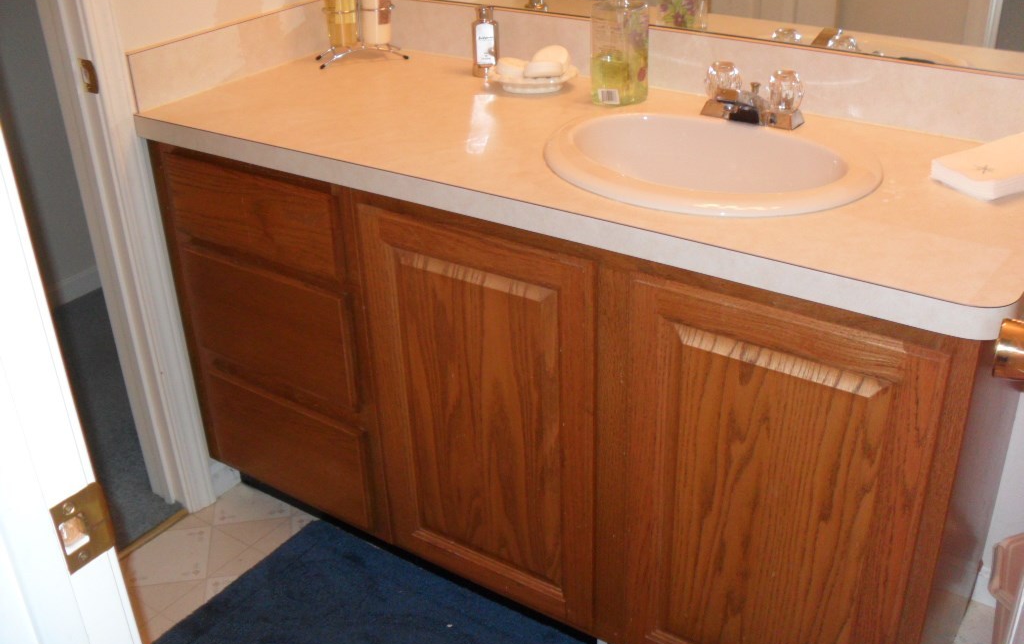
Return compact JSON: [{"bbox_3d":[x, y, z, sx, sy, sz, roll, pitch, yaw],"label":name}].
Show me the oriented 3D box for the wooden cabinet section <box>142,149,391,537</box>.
[{"bbox_3d":[-0.281,-0.074,2.019,0.474,0.690,0.530,17,34,30],"label":"wooden cabinet section"}]

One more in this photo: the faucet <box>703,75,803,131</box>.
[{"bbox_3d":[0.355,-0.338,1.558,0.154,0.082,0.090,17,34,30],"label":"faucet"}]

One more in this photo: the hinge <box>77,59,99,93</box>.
[{"bbox_3d":[-0.687,-0.401,1.681,0.036,0.057,0.006,17,34,30],"label":"hinge"}]

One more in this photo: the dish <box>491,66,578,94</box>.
[{"bbox_3d":[0.042,-0.430,1.811,0.148,0.032,0.130,1,29,4],"label":"dish"}]

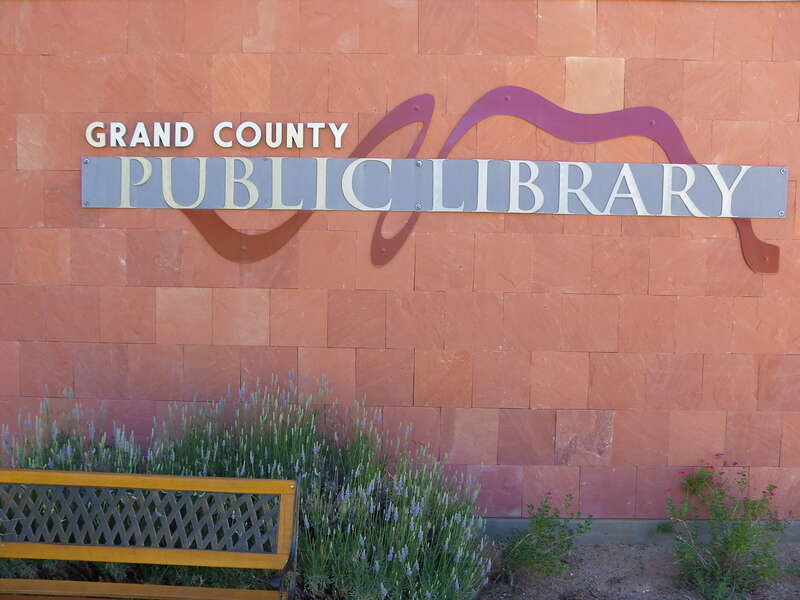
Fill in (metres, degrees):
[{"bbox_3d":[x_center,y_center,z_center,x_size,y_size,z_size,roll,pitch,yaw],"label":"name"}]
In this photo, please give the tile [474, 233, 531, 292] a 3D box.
[{"bbox_3d":[0.542,-0.195,3.659,0.305,0.305,0.030,1,3,0],"label":"tile"}]

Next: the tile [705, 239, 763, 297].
[{"bbox_3d":[1.737,-0.169,3.609,0.305,0.305,0.025,1,4,1],"label":"tile"}]

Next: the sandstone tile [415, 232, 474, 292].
[{"bbox_3d":[0.234,-0.201,3.662,0.305,0.305,0.030,1,3,0],"label":"sandstone tile"}]

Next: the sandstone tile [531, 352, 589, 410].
[{"bbox_3d":[0.845,0.423,3.661,0.305,0.305,0.025,1,4,1],"label":"sandstone tile"}]

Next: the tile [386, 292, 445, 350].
[{"bbox_3d":[0.078,0.107,3.665,0.305,0.305,0.030,1,4,1],"label":"tile"}]

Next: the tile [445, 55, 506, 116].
[{"bbox_3d":[0.397,-1.103,3.574,0.305,0.305,0.025,1,4,1],"label":"tile"}]

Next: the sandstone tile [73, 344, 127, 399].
[{"bbox_3d":[-1.604,0.382,3.728,0.305,0.305,0.030,1,4,1],"label":"sandstone tile"}]

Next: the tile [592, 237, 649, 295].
[{"bbox_3d":[1.158,-0.182,3.655,0.305,0.305,0.030,1,3,0],"label":"tile"}]

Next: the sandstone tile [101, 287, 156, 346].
[{"bbox_3d":[-1.456,0.082,3.707,0.305,0.305,0.030,1,4,1],"label":"sandstone tile"}]

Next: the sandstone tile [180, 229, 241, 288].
[{"bbox_3d":[-0.993,-0.218,3.663,0.305,0.305,0.030,1,4,1],"label":"sandstone tile"}]

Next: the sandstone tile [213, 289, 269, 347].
[{"bbox_3d":[-0.843,0.091,3.680,0.305,0.305,0.030,1,4,1],"label":"sandstone tile"}]

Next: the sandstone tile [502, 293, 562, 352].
[{"bbox_3d":[0.696,0.117,3.645,0.305,0.305,0.025,1,4,1],"label":"sandstone tile"}]

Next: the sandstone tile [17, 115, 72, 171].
[{"bbox_3d":[-1.849,-0.823,3.631,0.304,0.304,0.030,1,4,1],"label":"sandstone tile"}]

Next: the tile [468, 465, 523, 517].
[{"bbox_3d":[0.506,1.025,3.729,0.305,0.292,0.030,1,3,0],"label":"tile"}]

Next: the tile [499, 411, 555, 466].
[{"bbox_3d":[0.673,0.725,3.701,0.304,0.304,0.030,1,4,1],"label":"tile"}]

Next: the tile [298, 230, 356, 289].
[{"bbox_3d":[-0.382,-0.214,3.667,0.305,0.305,0.030,1,3,0],"label":"tile"}]

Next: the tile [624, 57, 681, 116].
[{"bbox_3d":[1.301,-1.083,3.559,0.305,0.305,0.025,1,4,1],"label":"tile"}]

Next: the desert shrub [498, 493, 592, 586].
[{"bbox_3d":[0.727,1.163,3.458,0.468,0.413,0.420,1,4,1],"label":"desert shrub"}]

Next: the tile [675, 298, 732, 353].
[{"bbox_3d":[1.589,0.132,3.644,0.304,0.304,0.030,1,4,1],"label":"tile"}]

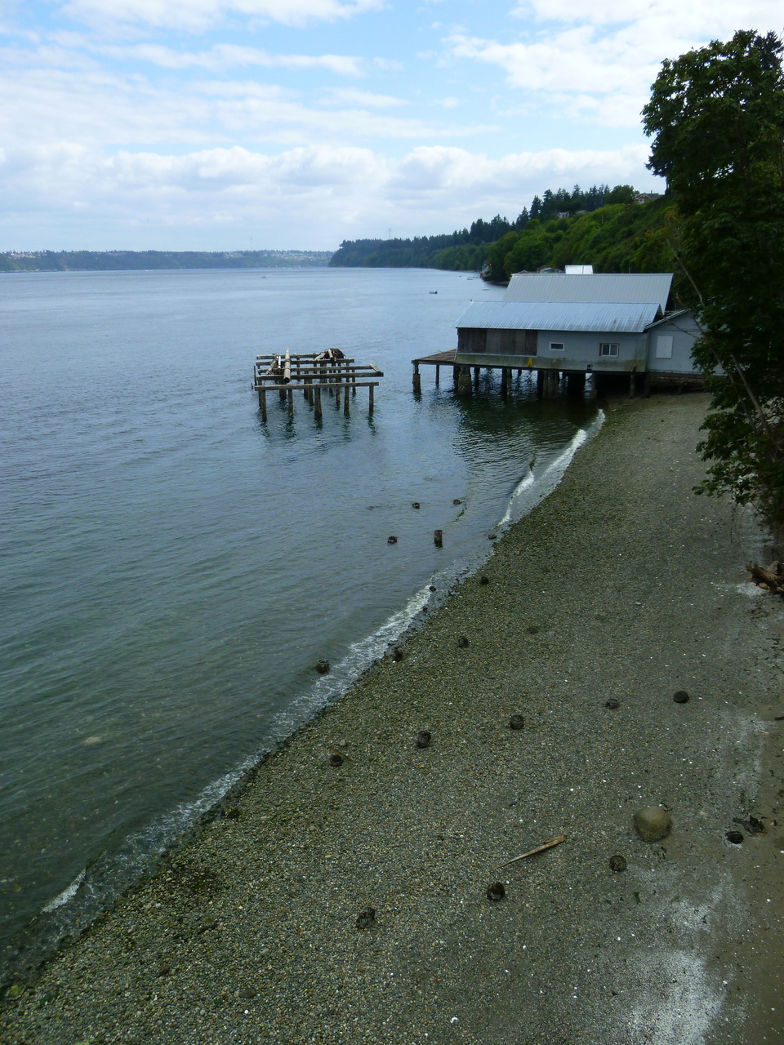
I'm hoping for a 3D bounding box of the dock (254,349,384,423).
[{"bbox_3d":[-6.729,-12.804,67.478,10.831,2.800,21.372,-3,19,-8],"label":"dock"}]

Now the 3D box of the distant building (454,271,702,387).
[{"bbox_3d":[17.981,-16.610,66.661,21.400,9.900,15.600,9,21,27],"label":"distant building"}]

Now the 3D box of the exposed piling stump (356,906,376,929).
[{"bbox_3d":[-0.428,6.588,12.570,0.300,0.220,0.300,-1,19,0],"label":"exposed piling stump"}]

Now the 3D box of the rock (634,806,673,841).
[{"bbox_3d":[4.220,4.868,12.210,0.620,0.460,0.570,-1,19,0],"label":"rock"}]

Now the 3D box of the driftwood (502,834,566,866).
[{"bbox_3d":[2.562,5.930,13.635,1.423,0.100,0.140,-10,21,-25],"label":"driftwood"}]

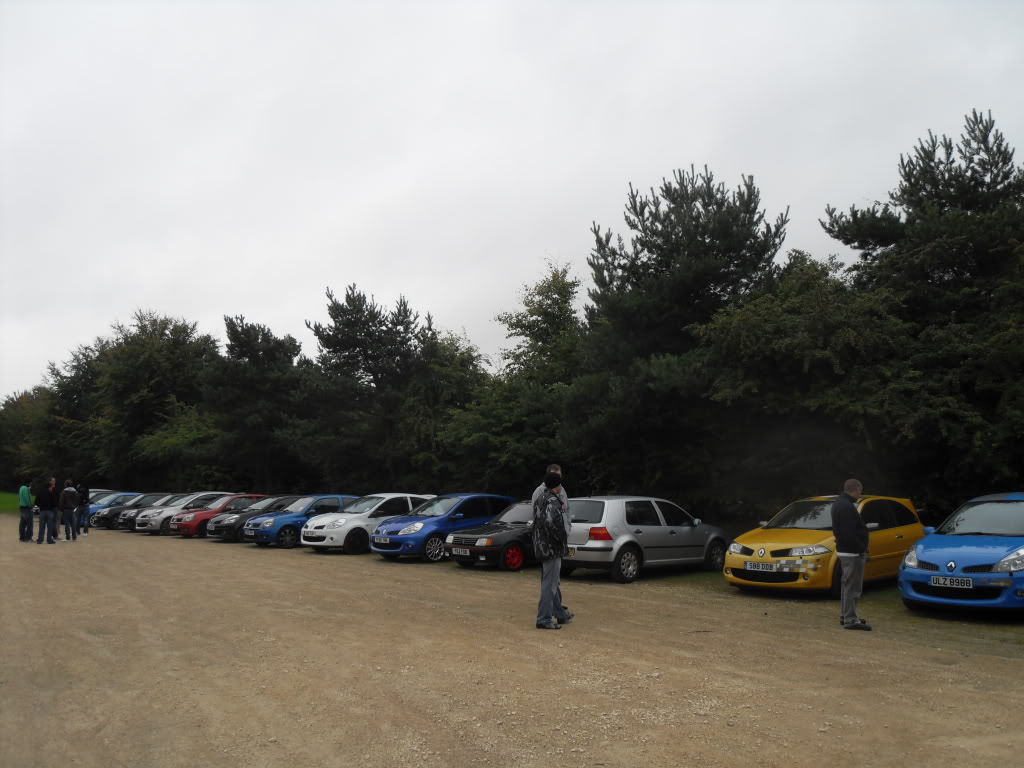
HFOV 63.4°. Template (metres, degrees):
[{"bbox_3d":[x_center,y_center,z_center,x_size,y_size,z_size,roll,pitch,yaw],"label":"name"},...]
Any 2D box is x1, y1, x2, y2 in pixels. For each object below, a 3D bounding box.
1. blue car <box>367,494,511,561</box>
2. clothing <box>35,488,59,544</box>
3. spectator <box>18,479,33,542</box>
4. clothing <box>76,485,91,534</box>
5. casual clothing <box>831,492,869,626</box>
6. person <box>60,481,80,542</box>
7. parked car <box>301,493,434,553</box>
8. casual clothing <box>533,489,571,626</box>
[{"bbox_3d":[-1.409,3.317,19.396,3.990,1.470,1.780,7,-10,-44],"label":"blue car"},{"bbox_3d":[-13.432,3.816,23.900,0.550,1.583,0.360,1,-7,-5],"label":"clothing"},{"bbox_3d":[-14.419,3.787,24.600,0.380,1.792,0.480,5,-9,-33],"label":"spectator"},{"bbox_3d":[-14.642,4.296,28.409,0.380,1.740,0.480,1,-7,-12],"label":"clothing"},{"bbox_3d":[3.999,2.079,9.800,0.380,1.562,0.480,-1,-7,7],"label":"casual clothing"},{"bbox_3d":[-13.517,3.898,25.413,0.560,1.810,0.360,0,-7,0],"label":"person"},{"bbox_3d":[-3.617,3.628,21.882,1.790,1.485,3.990,-7,-10,43],"label":"parked car"},{"bbox_3d":[0.459,1.990,9.754,0.400,1.660,0.500,3,-8,-22],"label":"casual clothing"}]

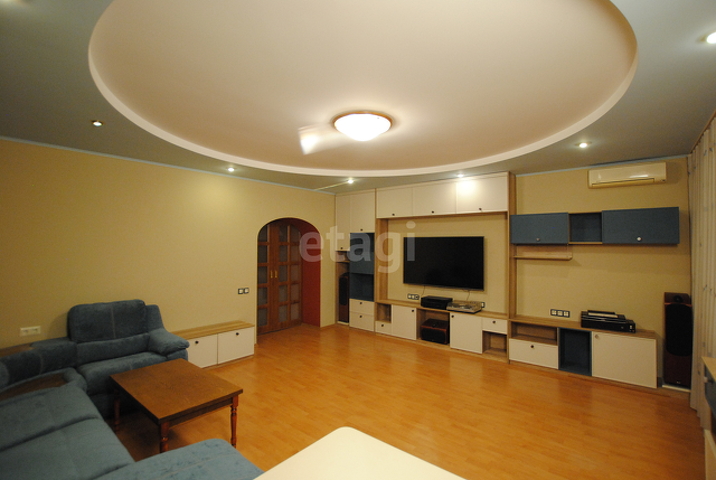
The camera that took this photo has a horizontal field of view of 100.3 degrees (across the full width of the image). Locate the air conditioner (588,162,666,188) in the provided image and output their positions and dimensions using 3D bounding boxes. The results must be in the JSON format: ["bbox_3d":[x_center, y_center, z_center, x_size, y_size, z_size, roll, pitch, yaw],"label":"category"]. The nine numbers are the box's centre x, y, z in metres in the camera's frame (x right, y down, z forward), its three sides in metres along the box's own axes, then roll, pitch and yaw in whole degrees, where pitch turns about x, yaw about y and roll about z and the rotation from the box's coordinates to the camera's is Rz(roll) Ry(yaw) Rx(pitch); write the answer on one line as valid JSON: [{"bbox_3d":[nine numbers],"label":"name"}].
[{"bbox_3d":[3.392,-0.797,3.800,0.720,0.240,0.199,-1,-2,36],"label":"air conditioner"}]

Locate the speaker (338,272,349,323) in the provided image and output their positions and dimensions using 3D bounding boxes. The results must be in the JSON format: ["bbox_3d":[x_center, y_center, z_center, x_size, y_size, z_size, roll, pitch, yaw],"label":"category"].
[{"bbox_3d":[-0.189,1.157,6.070,0.233,0.954,0.330,-1,-1,36],"label":"speaker"}]

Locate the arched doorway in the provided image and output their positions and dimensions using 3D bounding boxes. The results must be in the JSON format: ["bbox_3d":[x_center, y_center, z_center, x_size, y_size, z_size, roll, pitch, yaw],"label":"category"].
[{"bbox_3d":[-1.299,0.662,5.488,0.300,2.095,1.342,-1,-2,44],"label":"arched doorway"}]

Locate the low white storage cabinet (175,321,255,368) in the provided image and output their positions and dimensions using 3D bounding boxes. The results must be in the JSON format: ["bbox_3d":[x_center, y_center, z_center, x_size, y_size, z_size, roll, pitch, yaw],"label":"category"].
[{"bbox_3d":[-2.064,1.496,4.210,1.046,0.443,0.513,1,-2,-45],"label":"low white storage cabinet"}]

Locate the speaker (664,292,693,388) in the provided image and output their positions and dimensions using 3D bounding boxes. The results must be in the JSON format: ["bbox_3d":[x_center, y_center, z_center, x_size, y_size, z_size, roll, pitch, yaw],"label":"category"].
[{"bbox_3d":[3.666,1.116,3.429,0.212,1.027,0.326,-1,-2,45],"label":"speaker"}]

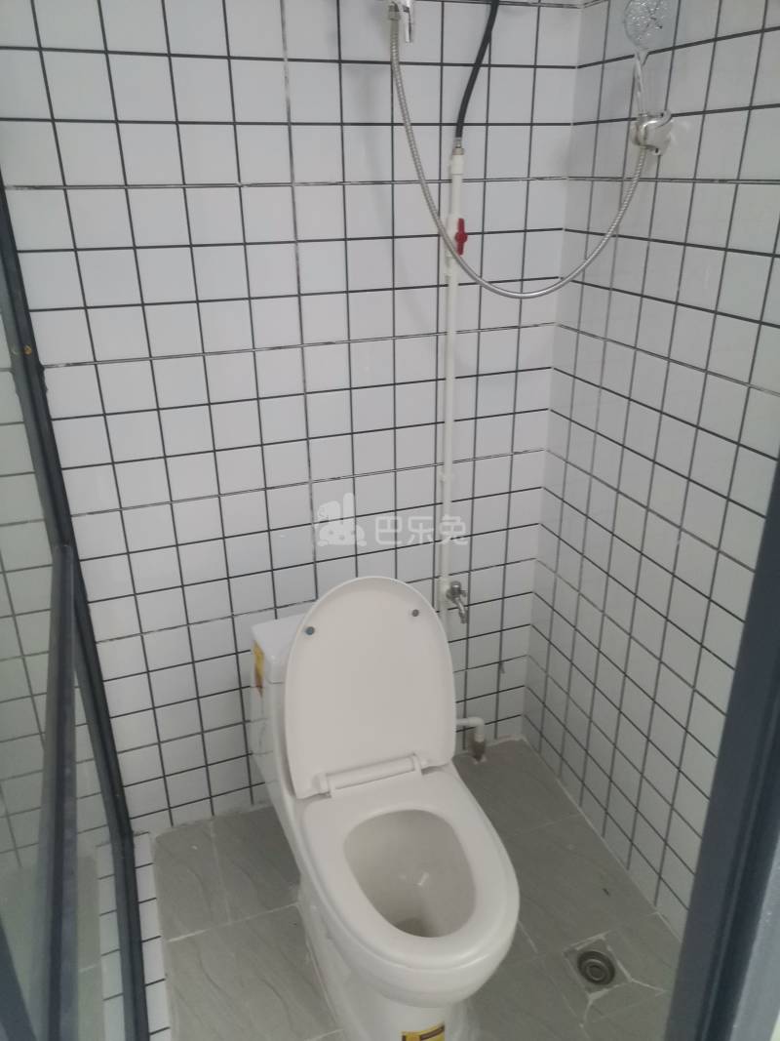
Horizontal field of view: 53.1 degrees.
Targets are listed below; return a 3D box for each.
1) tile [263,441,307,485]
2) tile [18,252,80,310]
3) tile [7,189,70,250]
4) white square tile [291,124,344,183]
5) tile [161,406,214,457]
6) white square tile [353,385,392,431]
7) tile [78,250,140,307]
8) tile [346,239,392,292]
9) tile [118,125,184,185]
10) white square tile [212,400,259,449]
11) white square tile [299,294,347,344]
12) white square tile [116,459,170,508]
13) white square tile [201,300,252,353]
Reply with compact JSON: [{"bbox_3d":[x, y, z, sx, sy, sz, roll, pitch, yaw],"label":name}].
[{"bbox_3d":[-0.223,-0.122,1.681,0.096,0.096,0.010,-9,26,-18],"label":"tile"},{"bbox_3d":[-0.606,-0.428,1.395,0.097,0.097,0.010,-9,26,-18],"label":"tile"},{"bbox_3d":[-0.608,-0.520,1.353,0.097,0.097,0.010,-9,26,-18],"label":"tile"},{"bbox_3d":[-0.136,-0.684,1.461,0.096,0.096,0.010,-9,26,-18],"label":"white square tile"},{"bbox_3d":[-0.412,-0.183,1.584,0.097,0.097,0.010,-9,26,-18],"label":"tile"},{"bbox_3d":[-0.037,-0.244,1.703,0.097,0.097,0.010,-9,26,-18],"label":"white square tile"},{"bbox_3d":[-0.508,-0.441,1.421,0.096,0.096,0.010,-9,26,-18],"label":"tile"},{"bbox_3d":[-0.040,-0.518,1.577,0.098,0.098,0.010,-9,26,-18],"label":"tile"},{"bbox_3d":[-0.417,-0.638,1.368,0.096,0.096,0.010,-9,26,-18],"label":"tile"},{"bbox_3d":[-0.316,-0.197,1.609,0.097,0.097,0.010,-9,26,-18],"label":"white square tile"},{"bbox_3d":[-0.132,-0.410,1.587,0.097,0.097,0.010,-9,26,-18],"label":"white square tile"},{"bbox_3d":[-0.503,-0.076,1.587,0.096,0.096,0.010,-9,26,-18],"label":"white square tile"},{"bbox_3d":[-0.321,-0.381,1.532,0.097,0.097,0.010,-9,26,-18],"label":"white square tile"}]

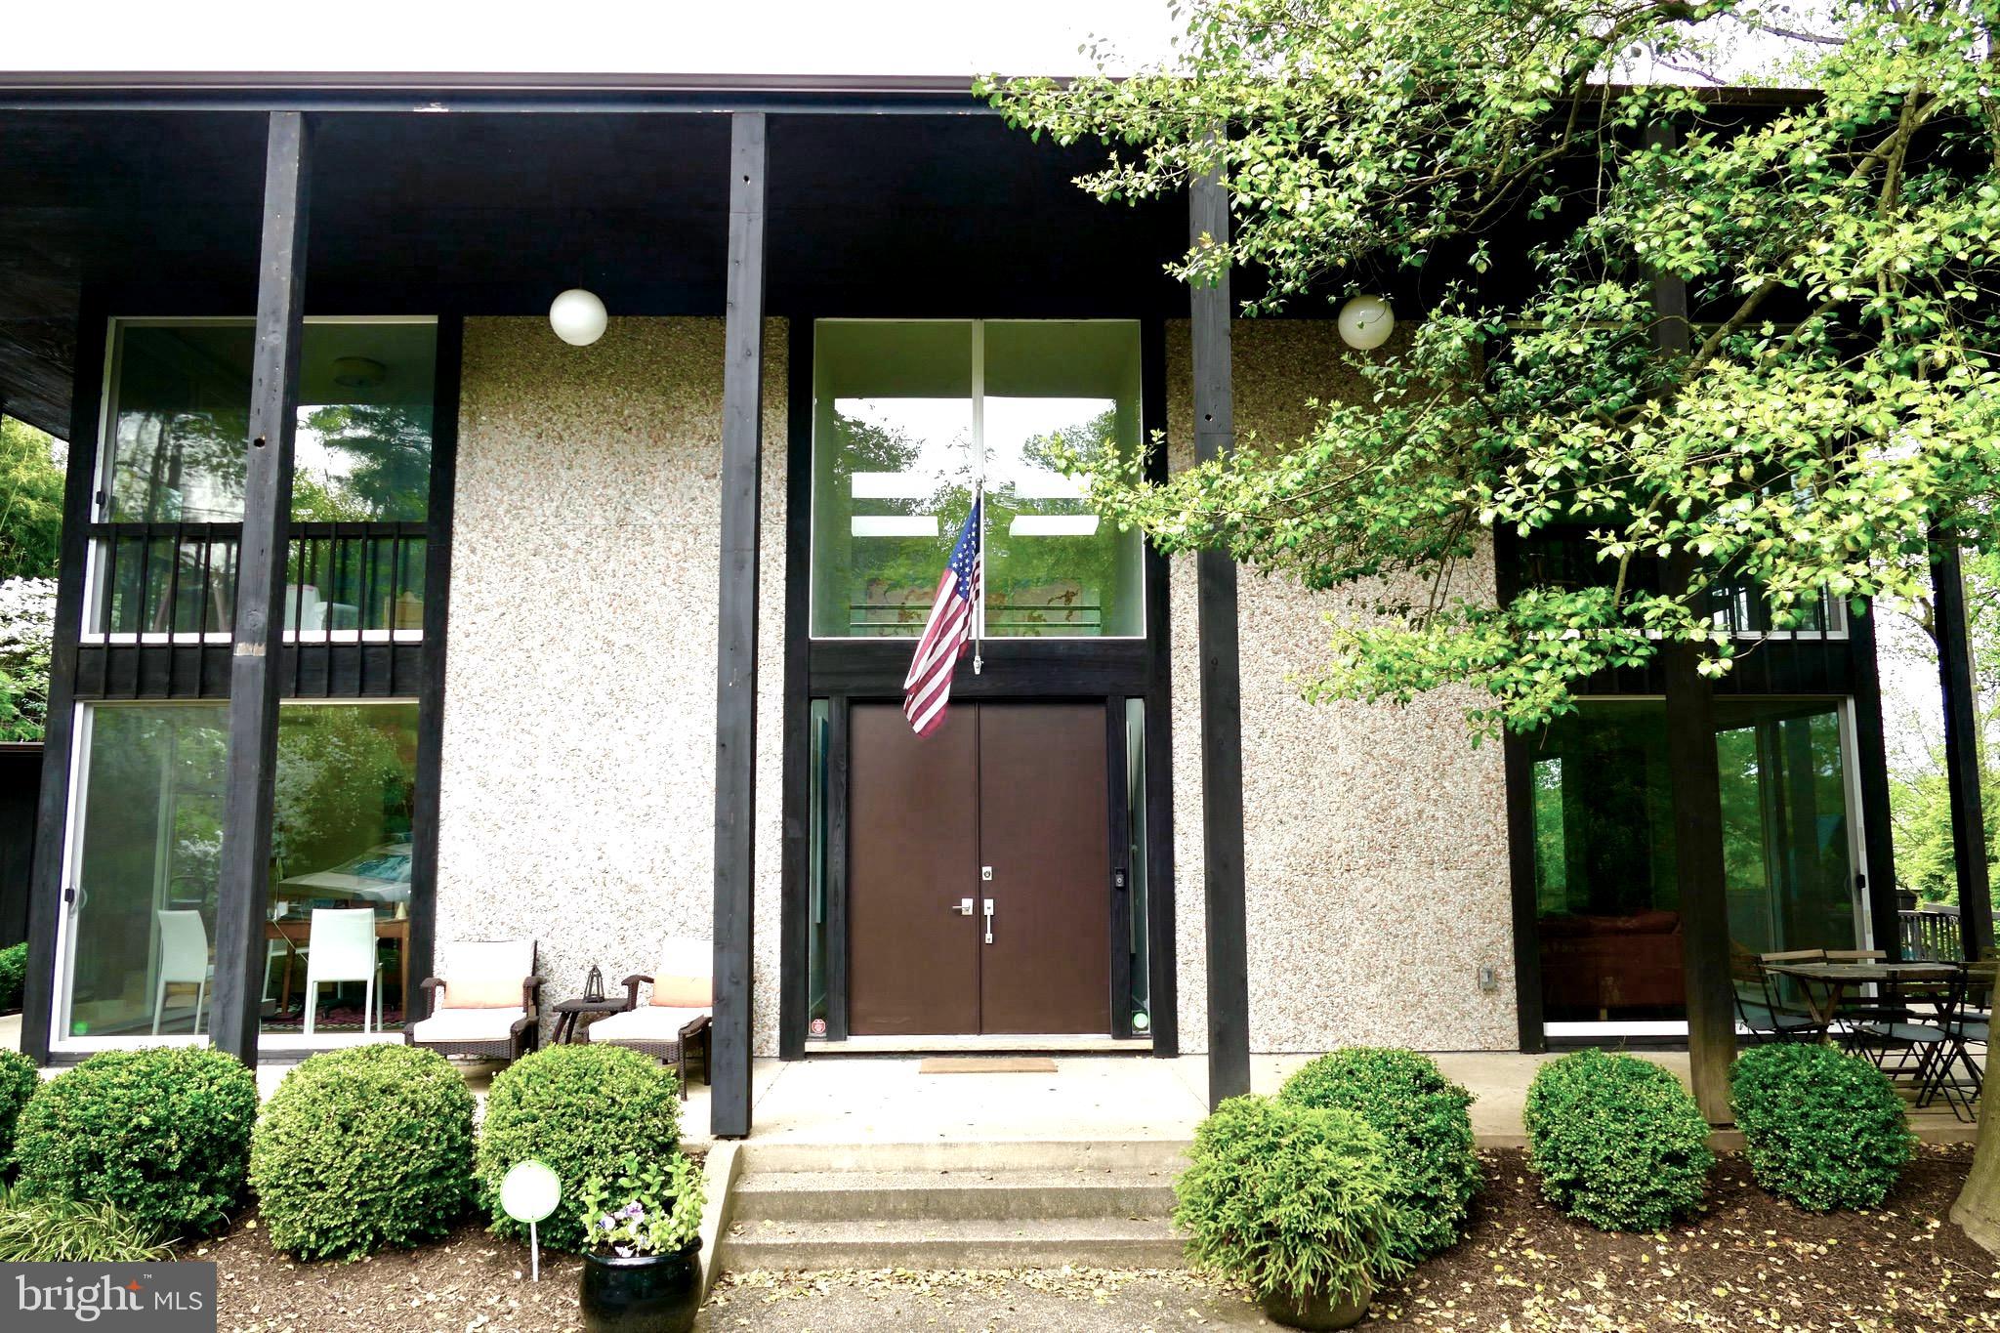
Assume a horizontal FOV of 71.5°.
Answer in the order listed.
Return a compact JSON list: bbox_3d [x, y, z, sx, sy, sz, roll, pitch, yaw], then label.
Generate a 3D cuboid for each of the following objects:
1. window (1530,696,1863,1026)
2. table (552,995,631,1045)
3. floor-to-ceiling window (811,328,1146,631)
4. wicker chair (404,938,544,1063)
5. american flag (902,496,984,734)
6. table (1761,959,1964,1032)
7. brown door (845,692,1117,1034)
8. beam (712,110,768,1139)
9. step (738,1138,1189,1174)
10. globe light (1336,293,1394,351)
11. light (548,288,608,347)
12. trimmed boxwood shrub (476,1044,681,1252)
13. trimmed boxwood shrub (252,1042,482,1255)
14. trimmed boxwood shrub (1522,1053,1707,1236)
[{"bbox_3d":[4.936,1.399,9.812,2.380,2.370,0.100,0,-7,-1],"label":"window"},{"bbox_3d":[-2.472,2.344,8.592,0.510,0.470,0.480,0,-7,-1],"label":"table"},{"bbox_3d":[-0.159,-1.361,10.066,2.420,2.360,0.100,0,-7,-1],"label":"floor-to-ceiling window"},{"bbox_3d":[-3.191,2.130,8.456,0.690,0.870,0.800,1,-7,-8],"label":"wicker chair"},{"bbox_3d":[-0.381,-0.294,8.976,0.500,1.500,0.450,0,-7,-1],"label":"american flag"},{"bbox_3d":[5.367,2.184,8.361,1.120,0.710,0.780,0,-7,-1],"label":"table"},{"bbox_3d":[-0.145,1.440,9.997,1.860,2.360,0.080,0,-7,-1],"label":"brown door"},{"bbox_3d":[-1.409,-0.348,7.592,0.190,5.580,0.190,0,-7,-1],"label":"beam"},{"bbox_3d":[-0.105,2.482,7.112,2.400,0.145,0.340,0,-7,-1],"label":"step"},{"bbox_3d":[2.430,-2.280,9.211,0.370,0.370,0.370,0,-7,0],"label":"globe light"},{"bbox_3d":[-2.761,-2.282,9.095,0.370,0.370,0.370,0,-7,-1],"label":"light"},{"bbox_3d":[-1.859,2.127,6.160,0.890,0.870,0.880,0,-7,-1],"label":"trimmed boxwood shrub"},{"bbox_3d":[-2.793,2.127,6.125,0.920,0.890,0.900,0,-7,-1],"label":"trimmed boxwood shrub"},{"bbox_3d":[2.823,2.094,6.299,0.800,0.750,0.800,0,-7,-1],"label":"trimmed boxwood shrub"}]

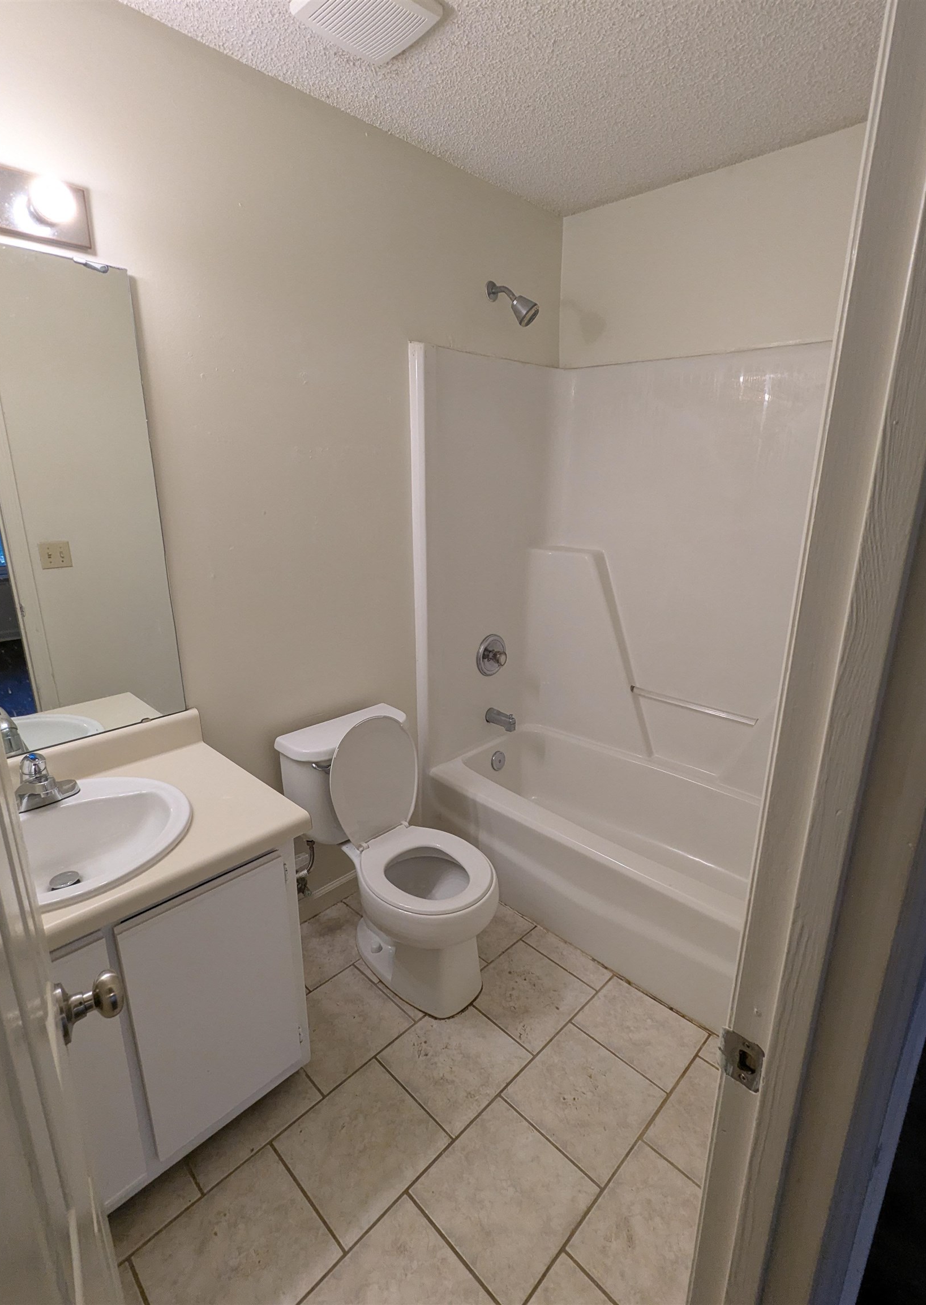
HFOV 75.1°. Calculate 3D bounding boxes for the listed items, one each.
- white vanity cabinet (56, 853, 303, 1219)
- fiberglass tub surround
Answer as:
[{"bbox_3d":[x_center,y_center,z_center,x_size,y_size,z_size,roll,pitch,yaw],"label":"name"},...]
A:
[{"bbox_3d":[-0.826,0.771,1.357,0.568,0.726,0.740,15,22,43],"label":"white vanity cabinet"},{"bbox_3d":[0.653,-0.028,1.986,1.524,1.910,0.822,15,22,43],"label":"fiberglass tub surround"}]

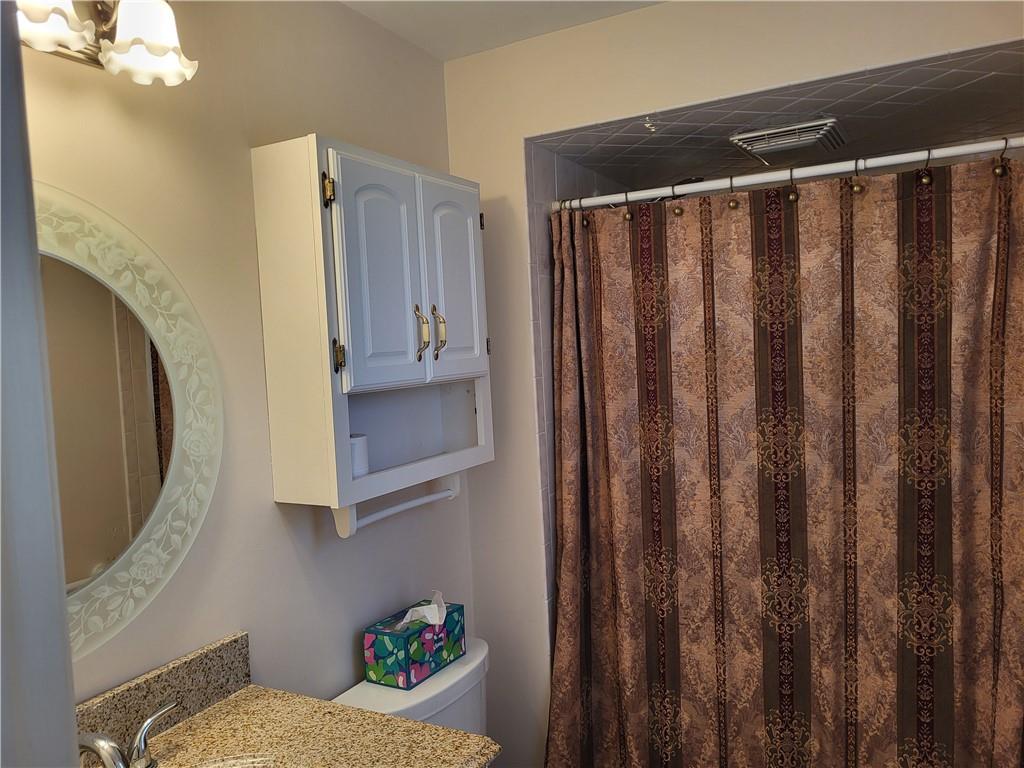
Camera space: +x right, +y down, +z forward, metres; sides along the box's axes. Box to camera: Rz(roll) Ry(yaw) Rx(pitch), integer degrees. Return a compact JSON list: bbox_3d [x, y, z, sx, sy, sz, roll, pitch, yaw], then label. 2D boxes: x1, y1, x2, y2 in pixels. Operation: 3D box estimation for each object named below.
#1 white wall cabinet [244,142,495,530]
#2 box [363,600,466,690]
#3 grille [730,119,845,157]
[{"bbox_3d":[-0.261,-0.099,1.742,0.205,0.771,0.593,-1,3,29],"label":"white wall cabinet"},{"bbox_3d":[-0.218,0.597,1.778,0.118,0.118,0.220,-1,3,31],"label":"box"},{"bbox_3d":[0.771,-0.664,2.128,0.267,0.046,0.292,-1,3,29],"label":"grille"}]

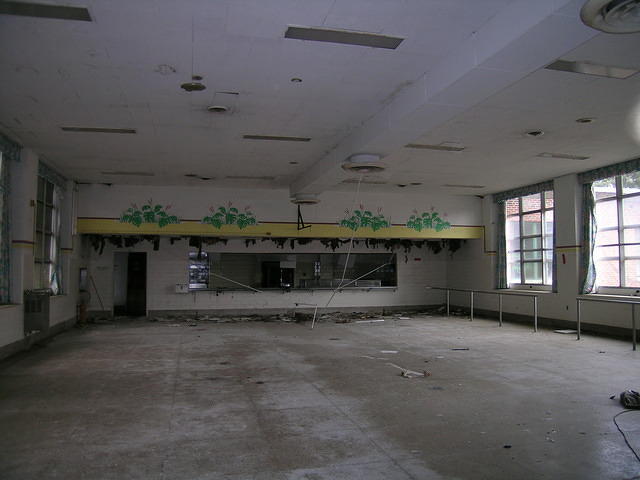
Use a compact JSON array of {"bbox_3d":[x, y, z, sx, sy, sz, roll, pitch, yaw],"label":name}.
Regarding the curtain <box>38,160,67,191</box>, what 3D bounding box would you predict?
[{"bbox_3d":[-6.157,-1.470,11.943,0.160,0.290,2.250,1,-3,-13],"label":"curtain"}]

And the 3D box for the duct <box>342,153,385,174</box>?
[{"bbox_3d":[0.794,-1.364,9.364,0.750,0.260,0.750,0,-3,0],"label":"duct"}]

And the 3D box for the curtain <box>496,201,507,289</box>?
[{"bbox_3d":[5.505,0.135,15.659,0.140,2.670,0.480,1,-3,-13],"label":"curtain"}]

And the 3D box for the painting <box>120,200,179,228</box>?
[{"bbox_3d":[-4.750,-0.716,14.443,1.550,0.790,0.040,1,-3,-13],"label":"painting"}]

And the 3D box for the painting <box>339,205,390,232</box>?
[{"bbox_3d":[1.377,-0.659,15.865,1.670,0.860,0.040,1,-3,-13],"label":"painting"}]

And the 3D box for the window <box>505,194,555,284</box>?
[{"bbox_3d":[5.831,0.012,14.569,0.120,2.610,2.400,1,-3,-13],"label":"window"}]

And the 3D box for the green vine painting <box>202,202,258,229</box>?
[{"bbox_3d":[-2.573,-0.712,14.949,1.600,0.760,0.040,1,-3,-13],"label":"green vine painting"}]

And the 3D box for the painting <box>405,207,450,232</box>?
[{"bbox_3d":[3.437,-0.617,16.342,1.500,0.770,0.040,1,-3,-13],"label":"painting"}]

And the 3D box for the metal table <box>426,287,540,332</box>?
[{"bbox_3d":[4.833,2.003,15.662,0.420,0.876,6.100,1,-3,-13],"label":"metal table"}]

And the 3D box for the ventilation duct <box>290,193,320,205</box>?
[{"bbox_3d":[-0.392,-1.091,14.111,0.750,0.260,0.750,1,-3,-13],"label":"ventilation duct"}]

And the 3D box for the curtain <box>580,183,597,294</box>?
[{"bbox_3d":[6.298,-0.062,12.163,0.160,2.640,0.420,1,-3,-13],"label":"curtain"}]

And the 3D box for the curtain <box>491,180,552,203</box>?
[{"bbox_3d":[5.715,-1.345,14.749,0.160,0.280,2.890,1,-3,-13],"label":"curtain"}]

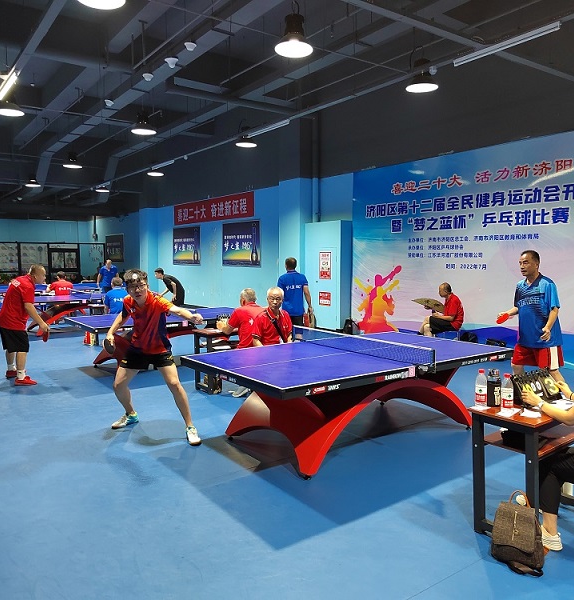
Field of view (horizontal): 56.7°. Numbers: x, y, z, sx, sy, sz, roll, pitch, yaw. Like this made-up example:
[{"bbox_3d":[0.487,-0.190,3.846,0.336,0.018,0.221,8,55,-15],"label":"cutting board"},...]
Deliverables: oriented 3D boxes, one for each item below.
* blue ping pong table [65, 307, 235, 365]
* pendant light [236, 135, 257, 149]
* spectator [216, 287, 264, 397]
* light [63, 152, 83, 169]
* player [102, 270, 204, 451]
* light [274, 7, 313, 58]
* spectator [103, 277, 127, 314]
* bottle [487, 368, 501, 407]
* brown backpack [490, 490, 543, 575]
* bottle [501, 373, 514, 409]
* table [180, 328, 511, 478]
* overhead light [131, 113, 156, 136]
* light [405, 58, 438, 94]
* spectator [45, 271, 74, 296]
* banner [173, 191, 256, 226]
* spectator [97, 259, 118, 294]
[{"bbox_3d":[-1.797,0.576,8.258,2.740,0.860,1.640,-3,5,-36],"label":"blue ping pong table"},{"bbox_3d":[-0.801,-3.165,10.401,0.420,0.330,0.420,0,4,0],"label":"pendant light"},{"bbox_3d":[-0.452,0.513,6.300,0.550,1.280,0.800,-4,6,-40],"label":"spectator"},{"bbox_3d":[-5.152,-3.381,12.782,0.420,0.350,0.420,-3,5,-36],"label":"light"},{"bbox_3d":[-1.189,0.488,4.892,0.900,1.550,0.750,-1,4,-9],"label":"player"},{"bbox_3d":[0.079,-2.869,5.681,0.420,0.380,0.420,0,4,0],"label":"light"},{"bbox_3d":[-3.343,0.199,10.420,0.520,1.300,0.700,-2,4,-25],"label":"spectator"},{"bbox_3d":[1.249,0.520,3.191,0.080,0.222,0.080,0,4,0],"label":"bottle"},{"bbox_3d":[1.243,1.226,2.842,0.255,0.330,0.190,2,5,29],"label":"brown backpack"},{"bbox_3d":[1.346,0.544,3.236,0.068,0.218,0.068,-3,5,-36],"label":"bottle"},{"bbox_3d":[0.625,0.819,4.952,2.740,0.860,1.640,-3,5,-36],"label":"table"},{"bbox_3d":[-2.497,-3.102,9.229,0.420,0.350,0.420,-3,5,-36],"label":"overhead light"},{"bbox_3d":[1.695,-2.827,6.634,0.410,0.360,0.410,0,4,0],"label":"light"},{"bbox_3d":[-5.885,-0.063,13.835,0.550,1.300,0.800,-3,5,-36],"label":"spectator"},{"bbox_3d":[-2.294,-2.658,15.786,0.050,0.660,4.550,-3,5,-38],"label":"banner"},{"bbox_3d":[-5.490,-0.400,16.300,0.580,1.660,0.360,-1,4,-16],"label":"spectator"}]

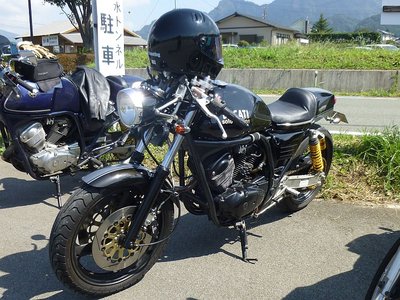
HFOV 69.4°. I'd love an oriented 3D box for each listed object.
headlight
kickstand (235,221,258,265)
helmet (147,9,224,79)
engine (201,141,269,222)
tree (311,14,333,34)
[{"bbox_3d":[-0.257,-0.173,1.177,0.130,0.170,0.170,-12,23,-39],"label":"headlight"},{"bbox_3d":[0.247,0.519,1.623,0.100,0.200,0.130,-12,19,-36],"label":"kickstand"},{"bbox_3d":[-0.061,-0.459,1.250,0.330,0.275,0.250,-8,18,-27],"label":"helmet"},{"bbox_3d":[0.175,0.160,1.651,0.430,0.430,0.340,-11,22,-36],"label":"engine"},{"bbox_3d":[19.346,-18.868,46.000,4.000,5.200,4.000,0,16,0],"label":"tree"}]

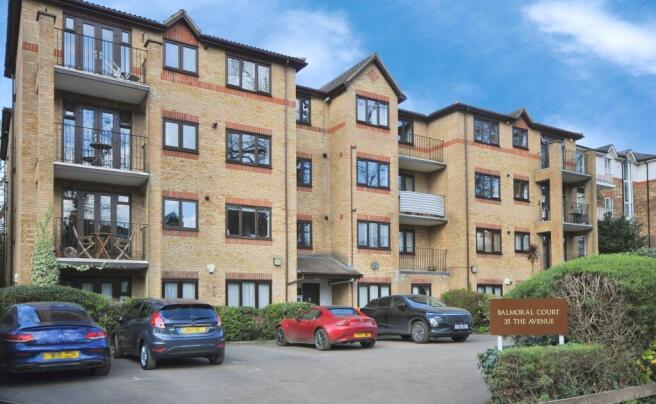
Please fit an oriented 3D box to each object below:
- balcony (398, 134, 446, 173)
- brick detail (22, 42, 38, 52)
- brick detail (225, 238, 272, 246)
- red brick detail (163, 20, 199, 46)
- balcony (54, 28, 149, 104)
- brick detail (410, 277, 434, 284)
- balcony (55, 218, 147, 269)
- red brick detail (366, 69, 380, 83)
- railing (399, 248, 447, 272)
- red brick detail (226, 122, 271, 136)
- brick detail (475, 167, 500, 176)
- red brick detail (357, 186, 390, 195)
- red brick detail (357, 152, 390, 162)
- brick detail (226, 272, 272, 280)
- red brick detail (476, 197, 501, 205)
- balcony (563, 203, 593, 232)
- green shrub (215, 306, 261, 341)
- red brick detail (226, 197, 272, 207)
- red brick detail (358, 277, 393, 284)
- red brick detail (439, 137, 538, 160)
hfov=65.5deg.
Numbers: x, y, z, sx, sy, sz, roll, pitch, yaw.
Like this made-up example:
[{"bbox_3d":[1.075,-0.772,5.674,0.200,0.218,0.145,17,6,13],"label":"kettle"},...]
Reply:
[{"bbox_3d":[4.121,-2.319,24.164,3.000,1.260,1.400,4,-8,-29],"label":"balcony"},{"bbox_3d":[-9.011,-4.664,15.445,0.409,0.240,0.120,3,-6,-31],"label":"brick detail"},{"bbox_3d":[-2.708,1.385,17.470,1.724,0.210,0.100,6,-10,-32],"label":"brick detail"},{"bbox_3d":[-4.893,-5.688,17.032,1.180,0.880,0.120,6,-10,-32],"label":"red brick detail"},{"bbox_3d":[-6.730,-3.925,15.095,2.460,1.250,1.360,3,-6,-30],"label":"balcony"},{"bbox_3d":[4.292,3.596,23.200,1.250,0.230,0.100,3,-6,-30],"label":"brick detail"},{"bbox_3d":[-6.730,1.279,15.095,2.460,1.250,1.360,3,-6,-30],"label":"balcony"},{"bbox_3d":[2.000,-5.574,22.588,0.680,0.630,0.100,6,-10,-32],"label":"red brick detail"},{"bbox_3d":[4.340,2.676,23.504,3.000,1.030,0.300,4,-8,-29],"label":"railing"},{"bbox_3d":[-2.926,-2.676,18.920,1.824,0.235,0.120,3,-6,-31],"label":"red brick detail"},{"bbox_3d":[7.912,-1.477,25.340,1.837,0.225,0.120,3,-6,-31],"label":"brick detail"},{"bbox_3d":[2.001,-0.496,22.511,1.821,0.180,0.120,3,-6,-31],"label":"red brick detail"},{"bbox_3d":[1.946,-1.912,21.800,1.780,0.240,0.100,3,-6,-30],"label":"red brick detail"},{"bbox_3d":[-2.803,2.667,18.200,1.800,0.240,0.100,3,-6,-30],"label":"brick detail"},{"bbox_3d":[7.865,-0.004,25.168,1.801,0.190,0.120,3,-6,-31],"label":"red brick detail"},{"bbox_3d":[12.724,0.960,26.962,2.600,1.300,1.250,6,-10,-32],"label":"balcony"},{"bbox_3d":[-2.985,4.052,17.000,1.350,1.080,0.900,3,-6,-30],"label":"green shrub"},{"bbox_3d":[-2.902,0.002,18.674,1.789,0.230,0.120,3,-6,-31],"label":"red brick detail"},{"bbox_3d":[1.974,3.286,21.336,1.719,0.230,0.100,6,-10,-32],"label":"red brick detail"},{"bbox_3d":[8.461,-2.564,25.997,6.276,0.270,0.998,6,-10,-32],"label":"red brick detail"}]

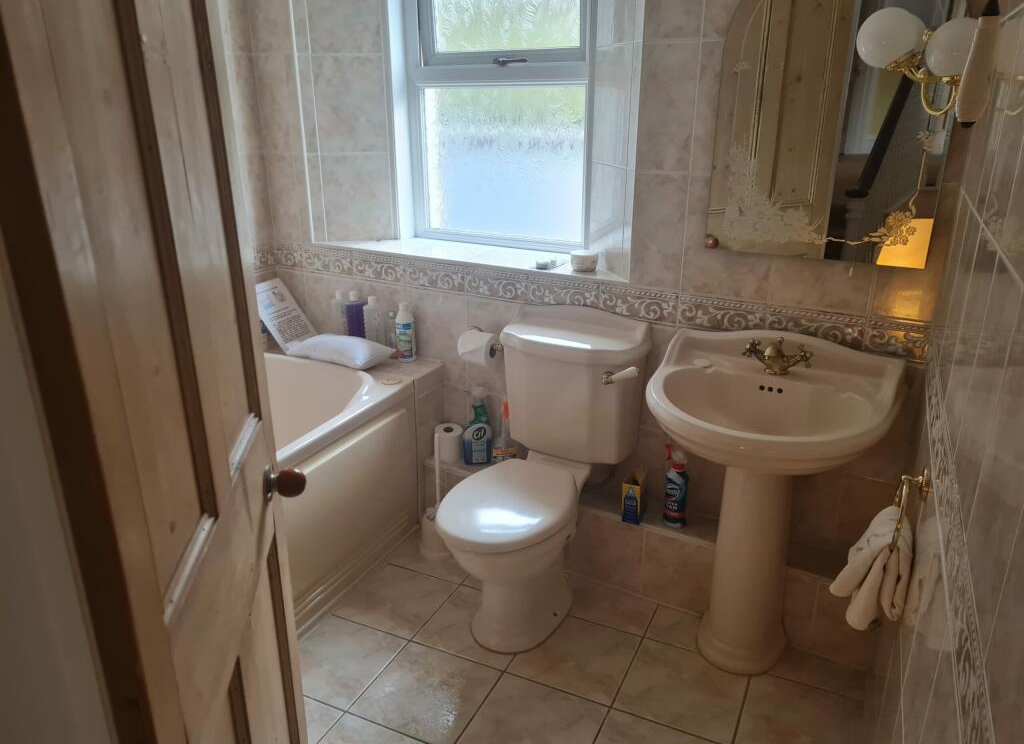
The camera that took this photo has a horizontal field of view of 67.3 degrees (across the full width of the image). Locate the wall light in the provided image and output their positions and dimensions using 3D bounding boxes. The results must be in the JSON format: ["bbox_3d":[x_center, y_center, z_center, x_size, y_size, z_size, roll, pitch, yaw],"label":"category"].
[{"bbox_3d":[0.844,-0.645,1.601,0.255,0.210,0.200,9,22,24],"label":"wall light"}]

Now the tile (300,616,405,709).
[{"bbox_3d":[-0.475,0.794,2.123,0.266,0.010,0.297,10,22,23],"label":"tile"}]

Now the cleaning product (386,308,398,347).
[{"bbox_3d":[-0.434,-0.139,2.790,0.042,0.171,0.040,6,20,15],"label":"cleaning product"}]

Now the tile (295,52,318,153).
[{"bbox_3d":[-0.707,-0.930,2.682,0.054,0.330,0.010,-2,20,-7],"label":"tile"}]

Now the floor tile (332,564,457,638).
[{"bbox_3d":[-0.348,0.701,2.378,0.266,0.010,0.297,10,22,23],"label":"floor tile"}]

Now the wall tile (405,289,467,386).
[{"bbox_3d":[-0.256,-0.122,2.678,0.247,0.329,0.010,11,22,28],"label":"wall tile"}]

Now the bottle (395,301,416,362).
[{"bbox_3d":[-0.383,-0.147,2.753,0.072,0.210,0.062,5,19,12],"label":"bottle"}]

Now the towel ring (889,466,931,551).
[{"bbox_3d":[0.783,0.284,1.531,0.055,0.180,0.155,10,22,23],"label":"towel ring"}]

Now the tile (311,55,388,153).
[{"bbox_3d":[-0.556,-0.936,2.700,0.243,0.330,0.010,-2,20,-7],"label":"tile"}]

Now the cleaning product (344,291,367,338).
[{"bbox_3d":[-0.543,-0.176,2.695,0.068,0.222,0.055,3,21,6],"label":"cleaning product"}]

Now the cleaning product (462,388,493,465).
[{"bbox_3d":[-0.109,0.183,2.576,0.105,0.268,0.060,2,21,3],"label":"cleaning product"}]

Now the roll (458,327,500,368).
[{"bbox_3d":[-0.107,-0.080,2.559,0.103,0.110,0.110,11,22,29],"label":"roll"}]

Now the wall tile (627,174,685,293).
[{"bbox_3d":[0.414,-0.391,2.172,0.154,0.332,0.010,11,22,28],"label":"wall tile"}]

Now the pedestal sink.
[{"bbox_3d":[0.607,0.371,2.023,0.610,0.867,0.540,11,22,29],"label":"pedestal sink"}]

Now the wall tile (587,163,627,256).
[{"bbox_3d":[0.299,-0.489,2.396,0.010,0.302,0.268,-5,21,-15],"label":"wall tile"}]

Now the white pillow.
[{"bbox_3d":[-0.614,-0.088,2.785,0.345,0.078,0.190,11,22,29],"label":"white pillow"}]

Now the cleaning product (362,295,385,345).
[{"bbox_3d":[-0.508,-0.173,2.822,0.074,0.214,0.060,6,20,15],"label":"cleaning product"}]

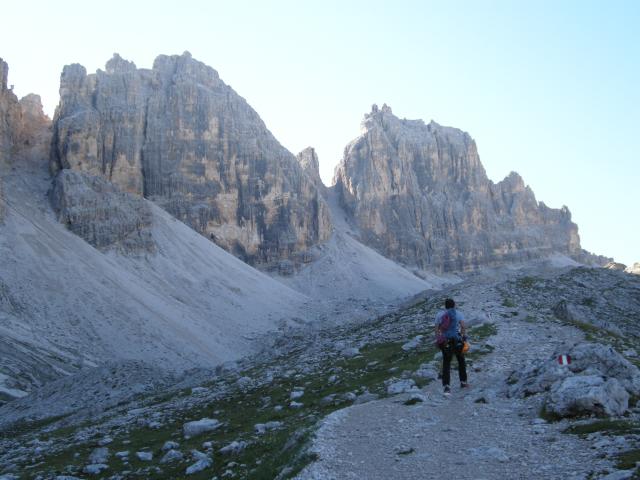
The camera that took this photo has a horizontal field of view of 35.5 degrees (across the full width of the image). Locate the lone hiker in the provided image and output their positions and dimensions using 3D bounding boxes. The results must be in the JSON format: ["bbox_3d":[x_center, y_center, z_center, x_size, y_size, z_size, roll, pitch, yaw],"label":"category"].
[{"bbox_3d":[2.451,1.973,18.500,0.610,1.750,0.480,-1,-5,7],"label":"lone hiker"}]

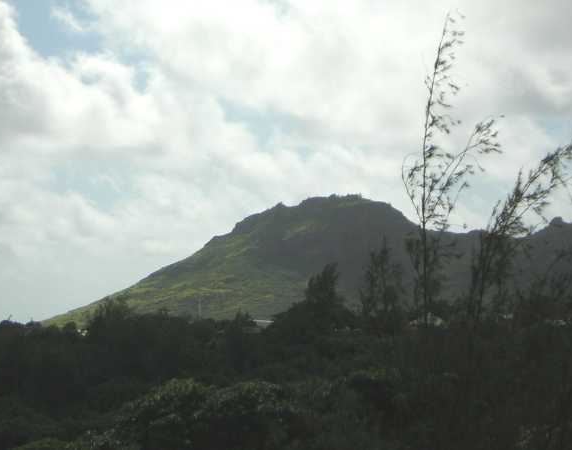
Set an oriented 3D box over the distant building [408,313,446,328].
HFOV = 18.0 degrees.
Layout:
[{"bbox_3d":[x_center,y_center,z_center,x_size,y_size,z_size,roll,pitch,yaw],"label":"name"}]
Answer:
[{"bbox_3d":[29.829,20.132,380.000,8.200,3.600,7.000,0,-3,0],"label":"distant building"}]

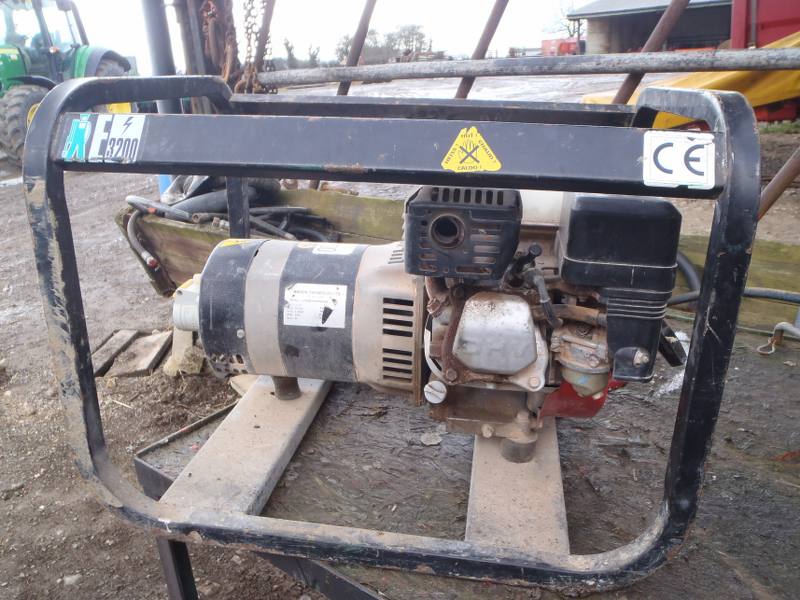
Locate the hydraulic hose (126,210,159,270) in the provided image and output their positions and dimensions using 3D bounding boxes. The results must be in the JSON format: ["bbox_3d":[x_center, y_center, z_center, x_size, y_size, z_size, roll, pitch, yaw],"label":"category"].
[{"bbox_3d":[-0.585,-0.135,1.470,0.075,0.145,0.065,-3,20,0],"label":"hydraulic hose"}]

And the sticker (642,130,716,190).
[{"bbox_3d":[0.209,-0.105,0.485,0.052,0.042,0.001,4,-3,9],"label":"sticker"}]

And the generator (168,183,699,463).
[{"bbox_3d":[0.008,-0.007,0.789,0.570,0.360,0.345,4,21,9],"label":"generator"}]

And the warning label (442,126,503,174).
[{"bbox_3d":[0.057,-0.118,0.508,0.047,0.037,0.001,4,-3,9],"label":"warning label"}]

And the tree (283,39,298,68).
[{"bbox_3d":[-17.768,-39.754,105.000,2.500,5.200,2.500,-3,20,0],"label":"tree"}]

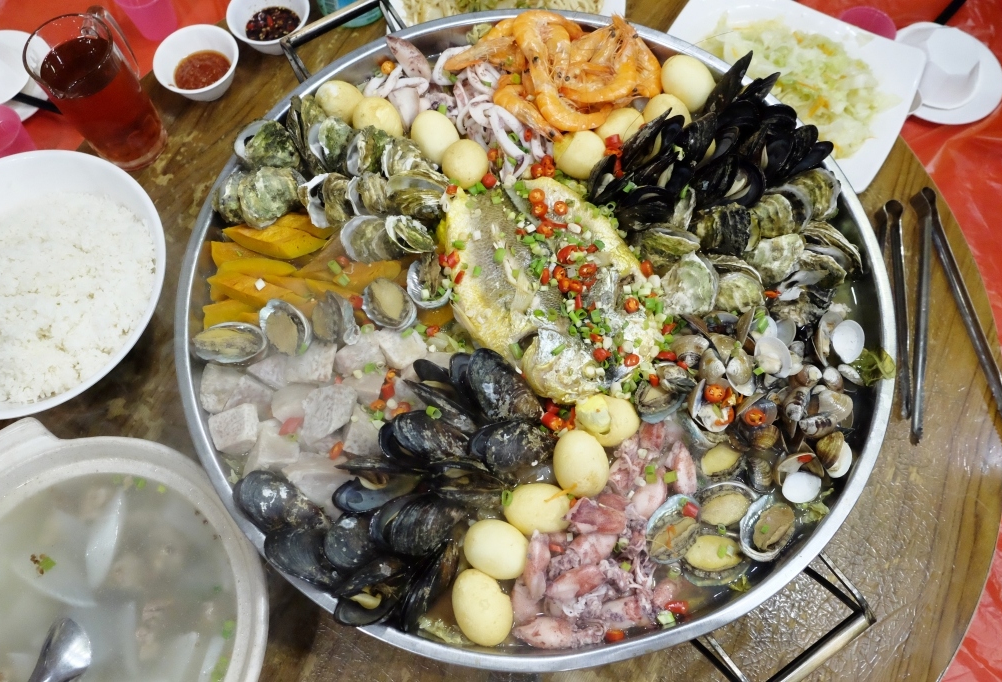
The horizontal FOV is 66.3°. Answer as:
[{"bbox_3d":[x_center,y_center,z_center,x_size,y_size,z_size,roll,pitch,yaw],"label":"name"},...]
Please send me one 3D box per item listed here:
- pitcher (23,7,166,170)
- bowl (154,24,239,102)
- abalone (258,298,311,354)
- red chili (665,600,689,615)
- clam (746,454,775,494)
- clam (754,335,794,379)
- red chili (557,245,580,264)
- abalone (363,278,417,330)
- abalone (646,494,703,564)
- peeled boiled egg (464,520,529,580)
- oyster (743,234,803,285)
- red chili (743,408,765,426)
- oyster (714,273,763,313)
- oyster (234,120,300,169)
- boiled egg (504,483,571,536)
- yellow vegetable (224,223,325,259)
[{"bbox_3d":[-0.390,-0.244,0.754,0.084,0.131,0.116,6,69,3],"label":"pitcher"},{"bbox_3d":[-0.313,-0.285,0.809,0.087,0.040,0.087,0,70,1],"label":"bowl"},{"bbox_3d":[-0.182,-0.011,0.650,0.039,0.020,0.050,-24,71,-8],"label":"abalone"},{"bbox_3d":[0.133,0.200,0.577,0.018,0.009,0.010,9,69,4],"label":"red chili"},{"bbox_3d":[0.208,0.107,0.617,0.025,0.020,0.032,-17,71,-7],"label":"clam"},{"bbox_3d":[0.217,0.012,0.610,0.029,0.018,0.038,-19,69,-7],"label":"clam"},{"bbox_3d":[0.055,-0.070,0.625,0.018,0.010,0.018,-19,69,-7],"label":"red chili"},{"bbox_3d":[-0.096,-0.032,0.664,0.041,0.022,0.054,-38,73,-13],"label":"abalone"},{"bbox_3d":[0.134,0.145,0.592,0.038,0.020,0.053,27,72,10],"label":"abalone"},{"bbox_3d":[-0.003,0.159,0.584,0.053,0.043,0.043,25,71,8],"label":"peeled boiled egg"},{"bbox_3d":[0.236,-0.070,0.663,0.055,0.032,0.043,-24,70,-8],"label":"oyster"},{"bbox_3d":[0.197,0.060,0.598,0.017,0.008,0.014,0,68,0],"label":"red chili"},{"bbox_3d":[0.201,-0.042,0.646,0.043,0.024,0.038,-6,70,-3],"label":"oyster"},{"bbox_3d":[-0.205,-0.172,0.673,0.058,0.028,0.044,-19,69,-7],"label":"oyster"},{"bbox_3d":[0.030,0.134,0.612,0.056,0.043,0.043,7,69,3],"label":"boiled egg"},{"bbox_3d":[-0.199,-0.087,0.675,0.088,0.028,0.036,7,70,3],"label":"yellow vegetable"}]

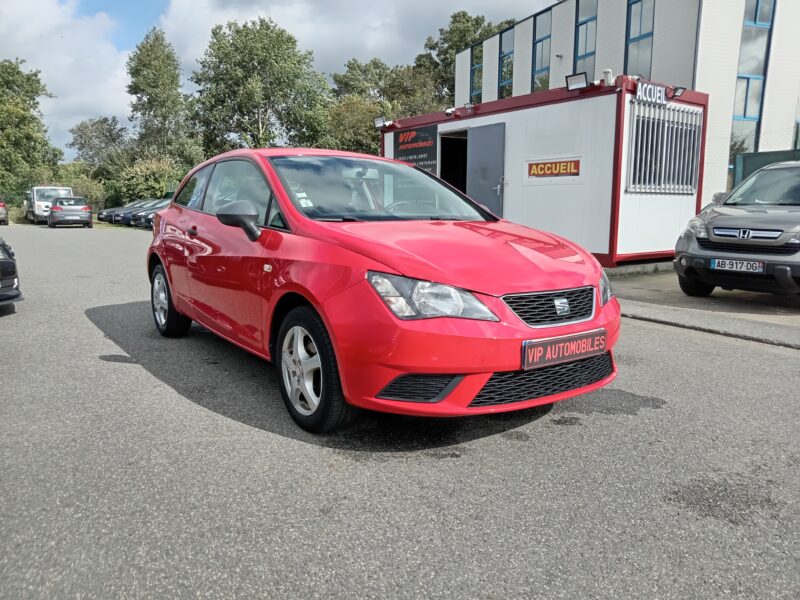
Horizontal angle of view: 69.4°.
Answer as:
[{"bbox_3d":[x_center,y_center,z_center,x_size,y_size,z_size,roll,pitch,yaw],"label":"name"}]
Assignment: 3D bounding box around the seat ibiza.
[{"bbox_3d":[-0.481,-0.325,3.943,1.720,1.430,4.030,-7,11,-36],"label":"seat ibiza"}]

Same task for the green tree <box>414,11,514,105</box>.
[{"bbox_3d":[5.000,-13.964,44.330,9.000,15.307,9.000,0,9,0],"label":"green tree"}]

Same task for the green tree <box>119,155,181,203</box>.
[{"bbox_3d":[-17.782,-7.942,41.254,4.600,4.487,4.600,0,9,0],"label":"green tree"}]

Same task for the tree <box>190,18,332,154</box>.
[{"bbox_3d":[-10.187,-13.123,42.436,10.200,14.308,10.200,0,9,0],"label":"tree"}]

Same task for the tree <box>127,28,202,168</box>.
[{"bbox_3d":[-18.483,-13.621,45.392,6.300,14.364,6.300,0,9,0],"label":"tree"}]

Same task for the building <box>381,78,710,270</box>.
[{"bbox_3d":[2.353,-2.326,11.461,2.439,2.677,6.028,-7,11,-36],"label":"building"}]

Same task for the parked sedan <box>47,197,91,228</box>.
[{"bbox_3d":[-16.653,-4.396,28.928,1.790,1.460,4.200,-6,11,-30],"label":"parked sedan"}]

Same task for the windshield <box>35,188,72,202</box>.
[{"bbox_3d":[-18.890,-5.697,31.500,1.680,0.770,0.350,-7,11,-35],"label":"windshield"}]

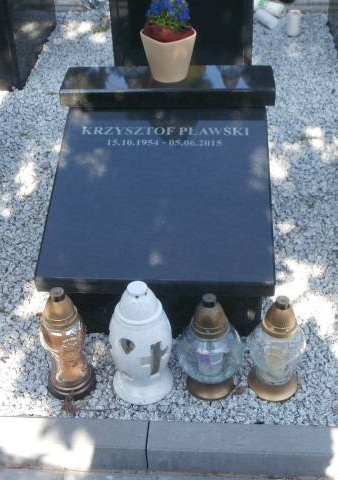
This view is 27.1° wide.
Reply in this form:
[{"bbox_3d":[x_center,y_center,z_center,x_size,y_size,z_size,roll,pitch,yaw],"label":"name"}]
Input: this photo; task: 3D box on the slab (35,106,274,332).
[{"bbox_3d":[-0.018,-0.085,2.006,0.600,0.330,0.650,1,40,4],"label":"slab"}]

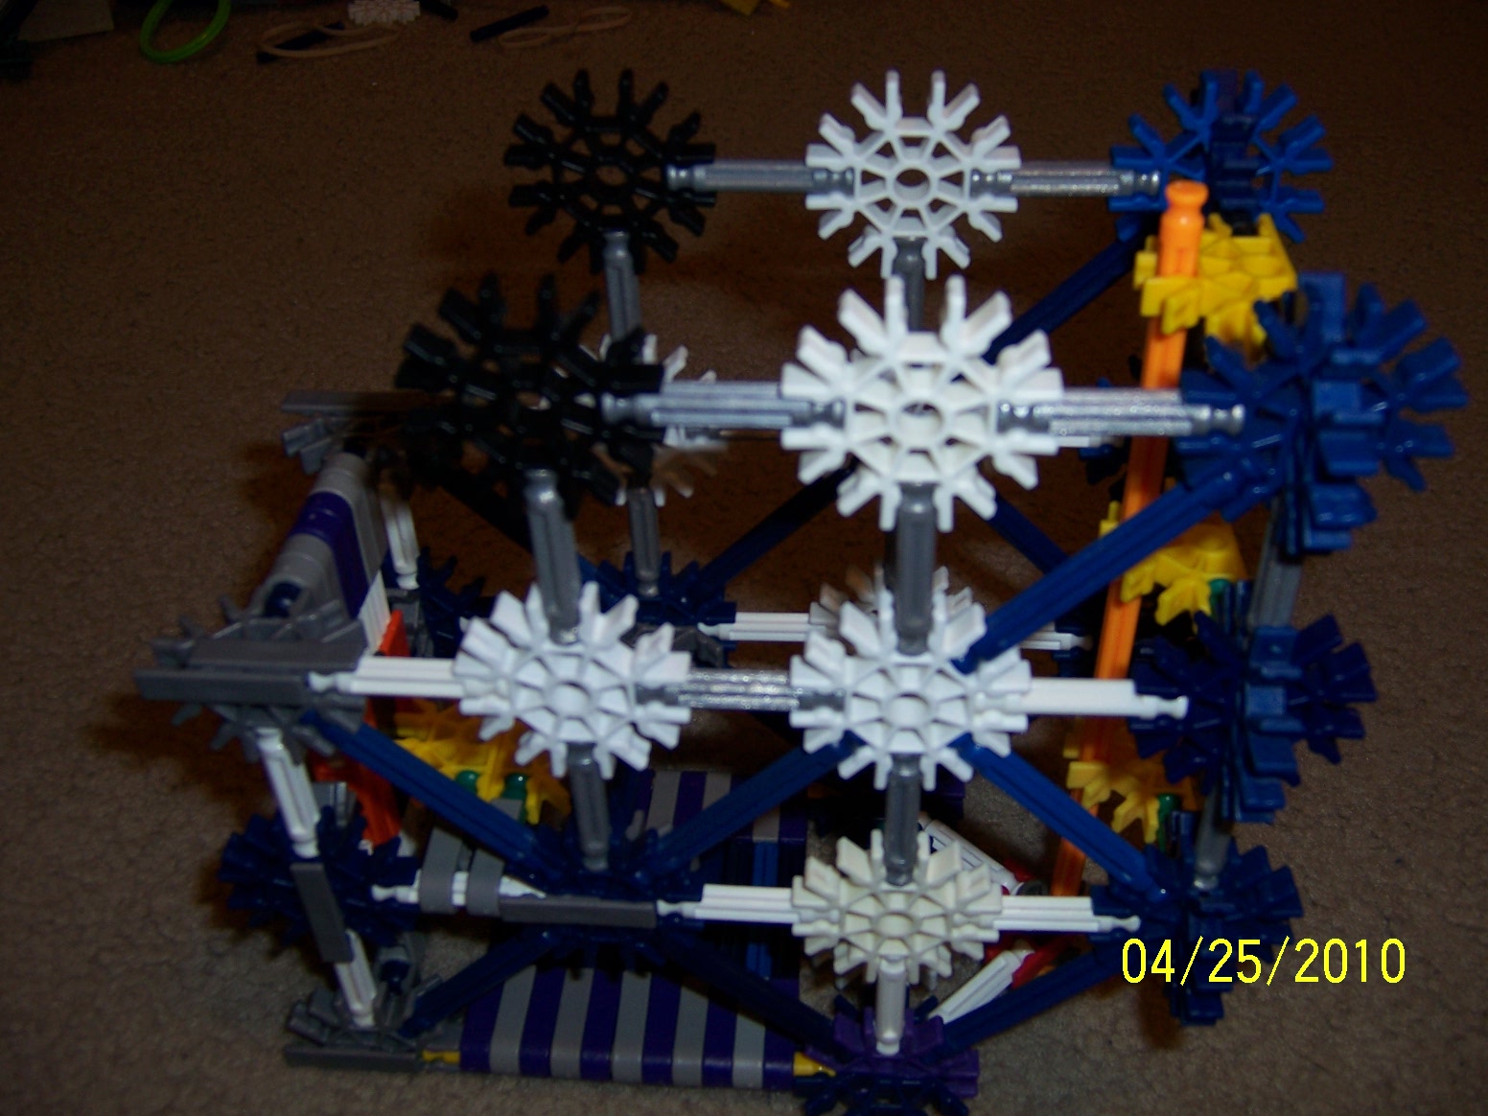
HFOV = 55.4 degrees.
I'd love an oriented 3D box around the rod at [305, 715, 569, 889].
[{"bbox_3d":[-0.053,0.042,0.250,0.054,0.006,0.006,38,32,-22],"label":"rod"}]

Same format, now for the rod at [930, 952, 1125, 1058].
[{"bbox_3d":[0.055,0.086,0.269,0.006,0.055,0.006,38,32,-22],"label":"rod"}]

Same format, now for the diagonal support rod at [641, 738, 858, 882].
[{"bbox_3d":[0.001,0.044,0.246,0.006,0.054,0.006,38,32,-22],"label":"diagonal support rod"}]

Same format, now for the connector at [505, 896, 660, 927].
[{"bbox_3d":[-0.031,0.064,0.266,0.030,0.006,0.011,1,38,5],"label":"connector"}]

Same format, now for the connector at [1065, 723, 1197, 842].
[{"bbox_3d":[0.076,0.042,0.281,0.021,0.006,0.036,1,38,5],"label":"connector"}]

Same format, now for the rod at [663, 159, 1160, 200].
[{"bbox_3d":[0.030,-0.068,0.255,0.087,0.006,0.006,1,38,5],"label":"rod"}]

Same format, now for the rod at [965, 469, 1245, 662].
[{"bbox_3d":[0.052,0.002,0.208,0.055,0.006,0.006,-39,26,29],"label":"rod"}]

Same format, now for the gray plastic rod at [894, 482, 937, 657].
[{"bbox_3d":[0.025,0.002,0.206,0.006,0.033,0.006,1,38,5],"label":"gray plastic rod"}]

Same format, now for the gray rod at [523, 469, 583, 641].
[{"bbox_3d":[-0.029,0.000,0.214,0.006,0.033,0.006,1,38,5],"label":"gray rod"}]

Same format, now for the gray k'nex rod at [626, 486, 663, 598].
[{"bbox_3d":[-0.021,-0.004,0.308,0.006,0.033,0.006,1,38,5],"label":"gray k'nex rod"}]

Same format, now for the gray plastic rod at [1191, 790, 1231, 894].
[{"bbox_3d":[0.081,0.045,0.239,0.006,0.033,0.006,1,38,5],"label":"gray plastic rod"}]

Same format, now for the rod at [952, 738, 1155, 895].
[{"bbox_3d":[0.054,0.045,0.241,0.006,0.055,0.006,-39,26,29],"label":"rod"}]

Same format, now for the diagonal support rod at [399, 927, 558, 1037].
[{"bbox_3d":[-0.052,0.086,0.283,0.055,0.006,0.006,-39,26,29],"label":"diagonal support rod"}]

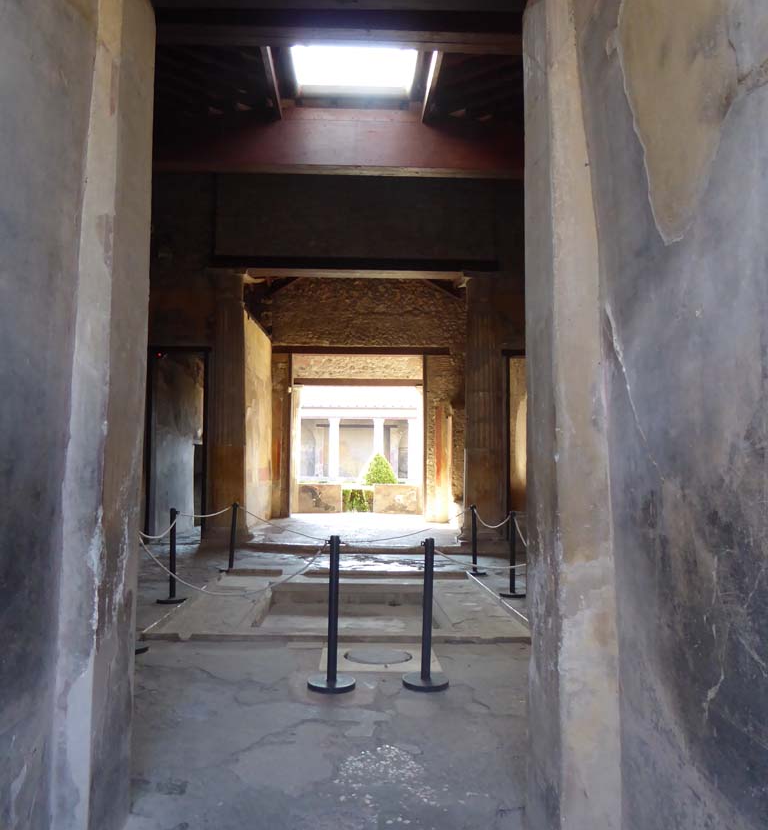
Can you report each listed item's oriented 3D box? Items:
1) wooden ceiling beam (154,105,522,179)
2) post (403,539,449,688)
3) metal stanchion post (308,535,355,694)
[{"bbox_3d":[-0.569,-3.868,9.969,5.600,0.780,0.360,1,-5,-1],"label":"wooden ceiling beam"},{"bbox_3d":[0.294,1.342,4.858,0.315,0.985,0.315,1,-5,-2],"label":"post"},{"bbox_3d":[-0.334,1.308,4.746,0.315,0.985,0.315,1,-5,-2],"label":"metal stanchion post"}]

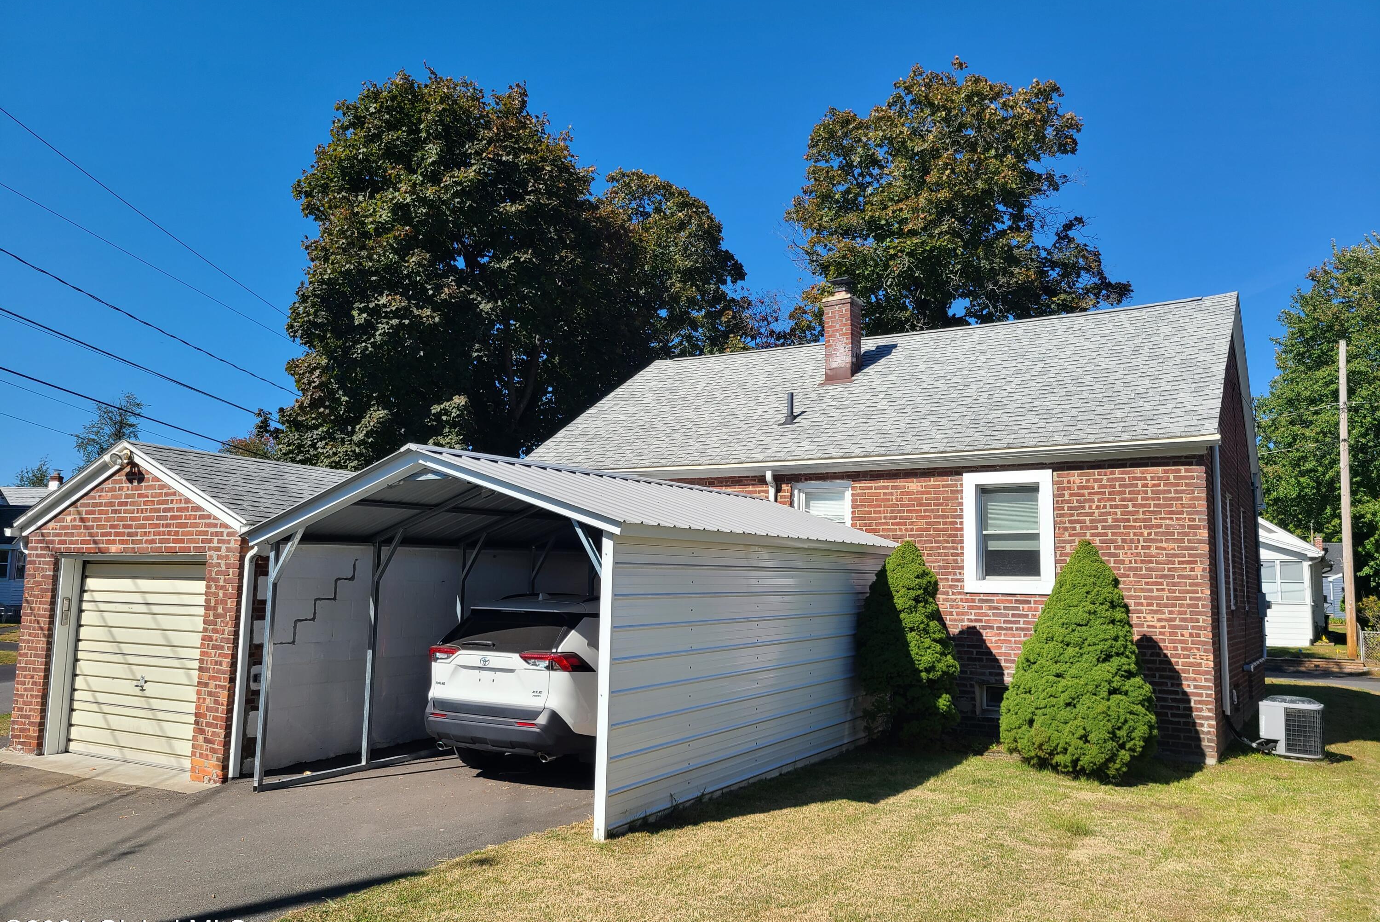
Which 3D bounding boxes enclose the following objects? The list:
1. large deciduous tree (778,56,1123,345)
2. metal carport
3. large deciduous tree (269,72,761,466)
[{"bbox_3d":[7.839,-3.294,29.446,9.740,17.007,9.740,1,-6,0],"label":"large deciduous tree"},{"bbox_3d":[-0.634,1.644,10.798,4.000,2.904,6.411,-3,-7,29],"label":"metal carport"},{"bbox_3d":[-3.960,-2.906,27.359,12.806,15.447,10.500,1,-6,0],"label":"large deciduous tree"}]

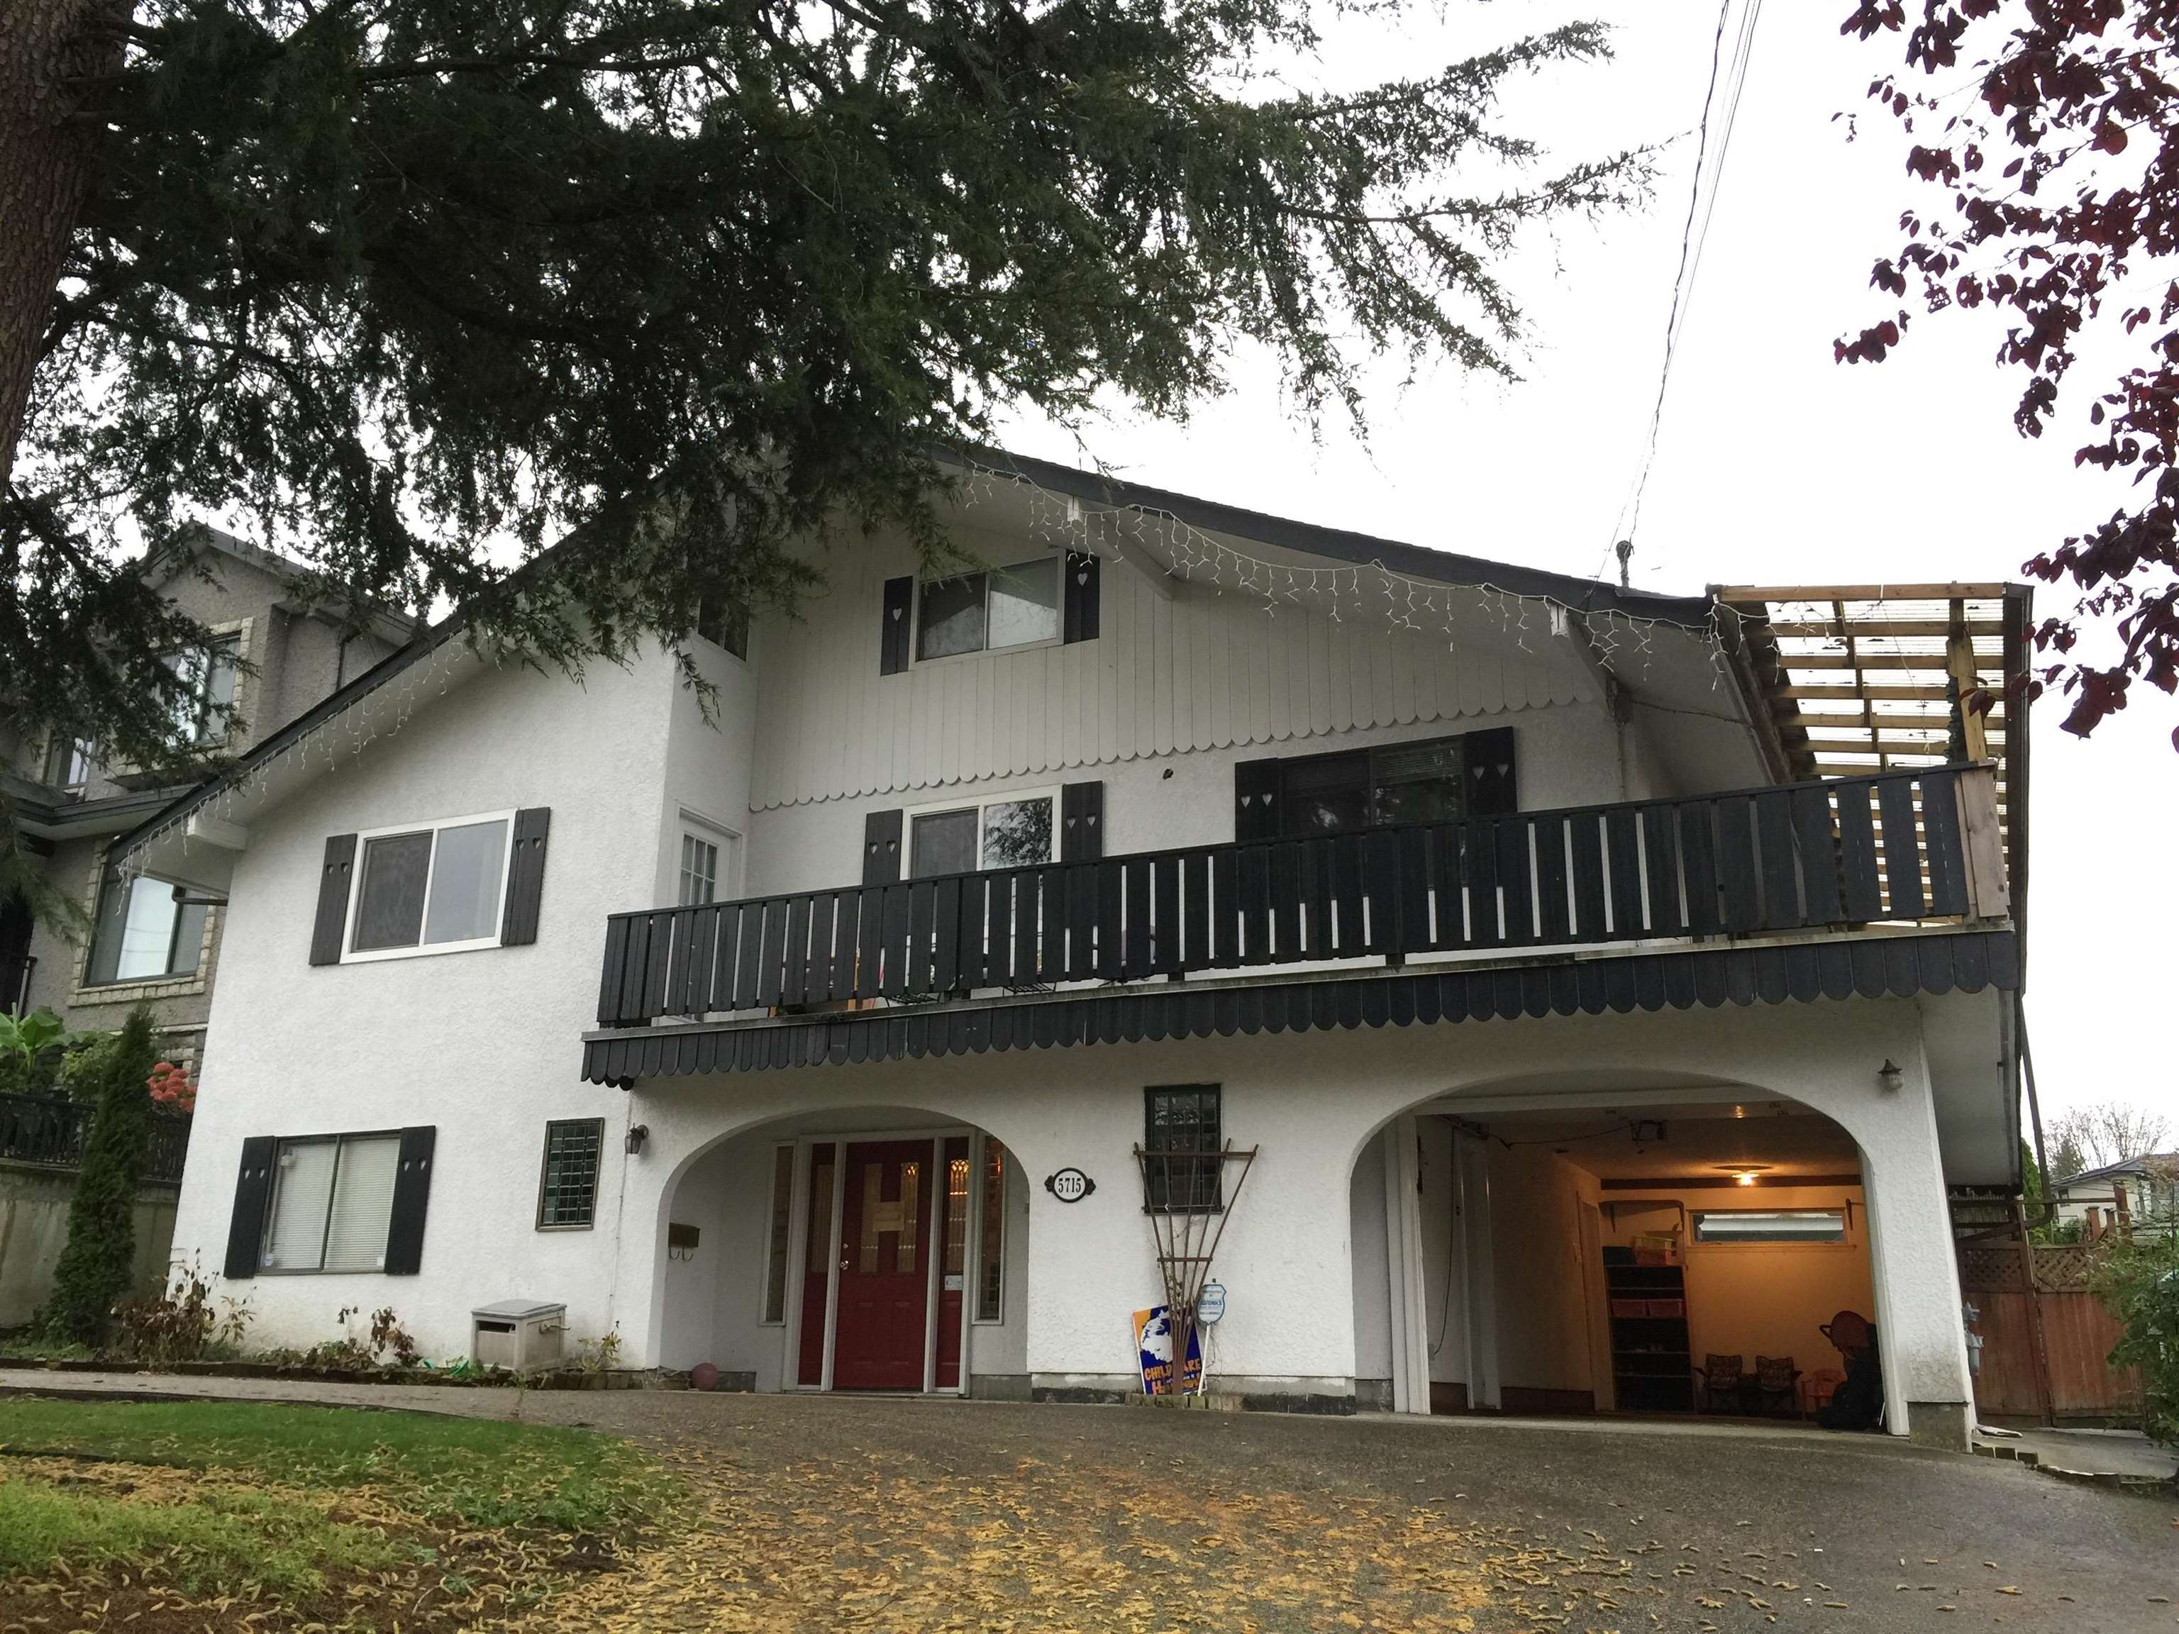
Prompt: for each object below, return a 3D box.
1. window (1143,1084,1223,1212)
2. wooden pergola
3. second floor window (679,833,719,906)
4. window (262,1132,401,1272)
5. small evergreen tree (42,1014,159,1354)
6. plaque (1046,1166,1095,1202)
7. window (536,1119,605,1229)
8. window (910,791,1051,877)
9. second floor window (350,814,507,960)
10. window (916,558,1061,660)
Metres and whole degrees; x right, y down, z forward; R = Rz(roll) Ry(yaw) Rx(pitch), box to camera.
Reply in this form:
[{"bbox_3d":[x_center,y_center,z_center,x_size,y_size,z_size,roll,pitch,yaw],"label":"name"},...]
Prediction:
[{"bbox_3d":[0.674,2.394,13.181,0.610,0.909,0.150,-7,-18,26],"label":"window"},{"bbox_3d":[6.792,0.734,14.904,1.793,2.391,9.028,-7,-18,26],"label":"wooden pergola"},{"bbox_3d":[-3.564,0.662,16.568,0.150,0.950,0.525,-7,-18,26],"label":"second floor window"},{"bbox_3d":[-7.025,3.569,16.855,1.647,1.281,0.150,-7,-18,26],"label":"window"},{"bbox_3d":[-9.922,3.584,18.367,0.805,3.287,0.805,-7,-18,26],"label":"small evergreen tree"},{"bbox_3d":[-0.146,2.719,13.483,0.425,0.266,0.049,-7,-18,26],"label":"plaque"},{"bbox_3d":[-4.453,3.072,15.659,0.647,0.927,0.150,-7,-18,26],"label":"window"},{"bbox_3d":[-0.948,0.441,16.036,1.516,1.213,0.150,-7,-18,26],"label":"window"},{"bbox_3d":[-6.279,0.680,17.343,2.019,1.287,0.150,-7,-18,26],"label":"second floor window"},{"bbox_3d":[-0.937,-1.892,16.711,1.524,0.843,0.150,-7,-18,26],"label":"window"}]

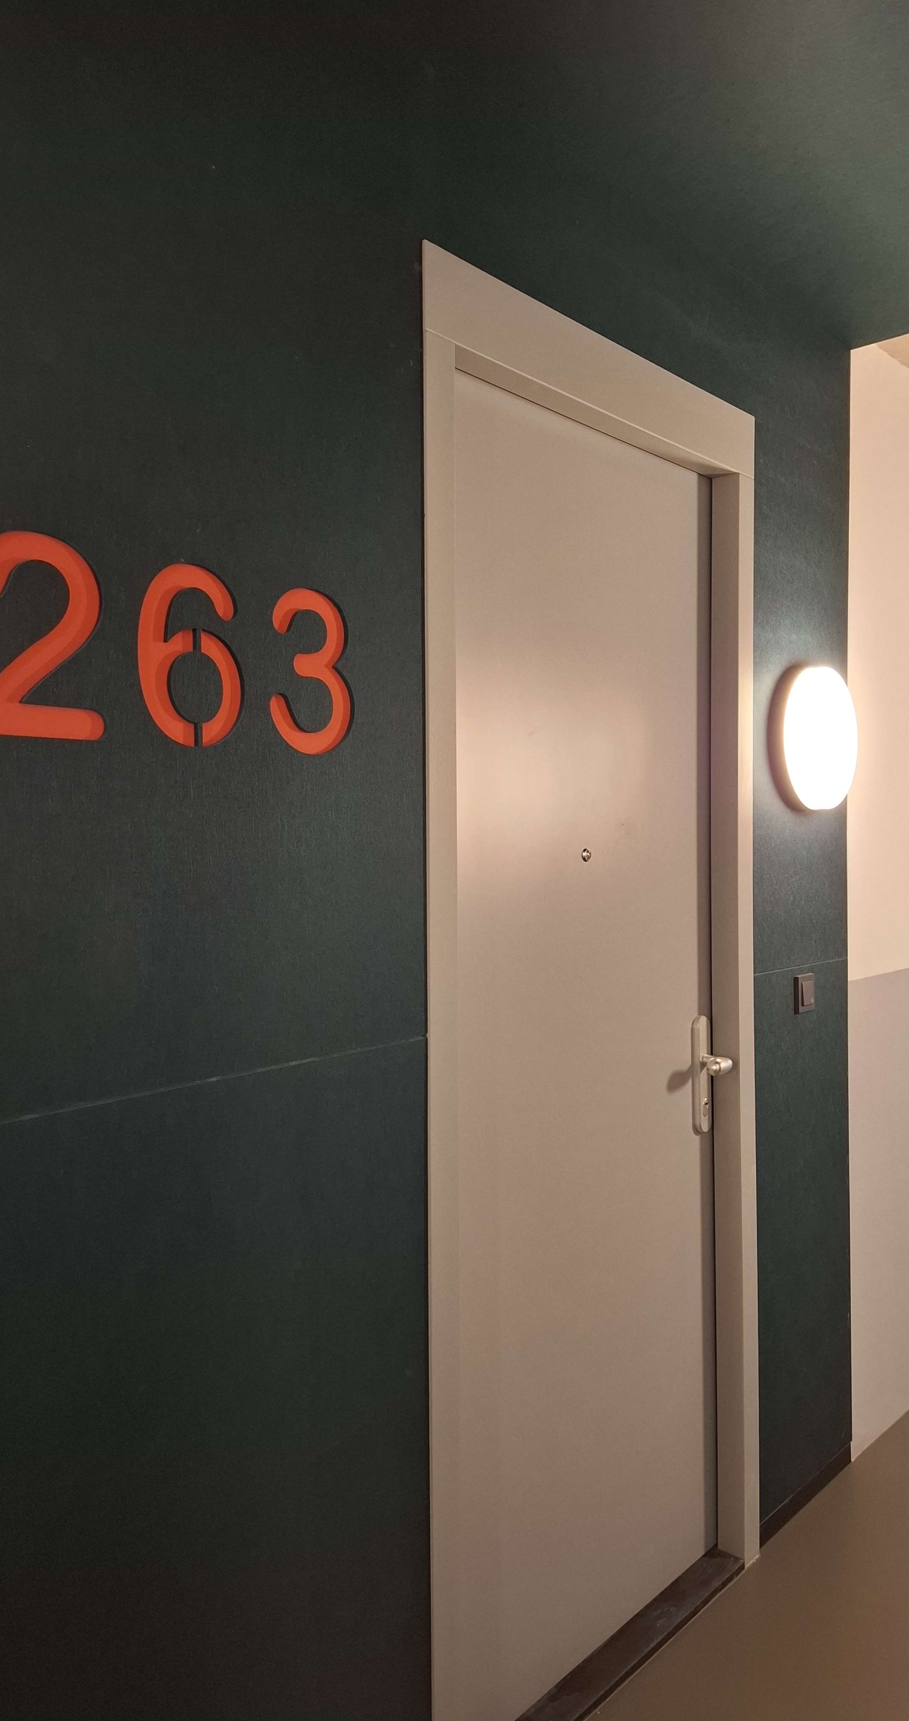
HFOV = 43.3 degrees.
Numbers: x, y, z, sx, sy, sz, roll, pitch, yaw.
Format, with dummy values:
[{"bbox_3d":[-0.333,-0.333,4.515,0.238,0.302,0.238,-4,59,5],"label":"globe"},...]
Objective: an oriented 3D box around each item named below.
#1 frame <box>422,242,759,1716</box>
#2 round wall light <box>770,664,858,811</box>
[{"bbox_3d":[0.270,0.290,2.123,0.110,2.445,1.004,0,1,43],"label":"frame"},{"bbox_3d":[0.824,-0.276,2.608,0.060,0.335,0.335,0,1,43],"label":"round wall light"}]

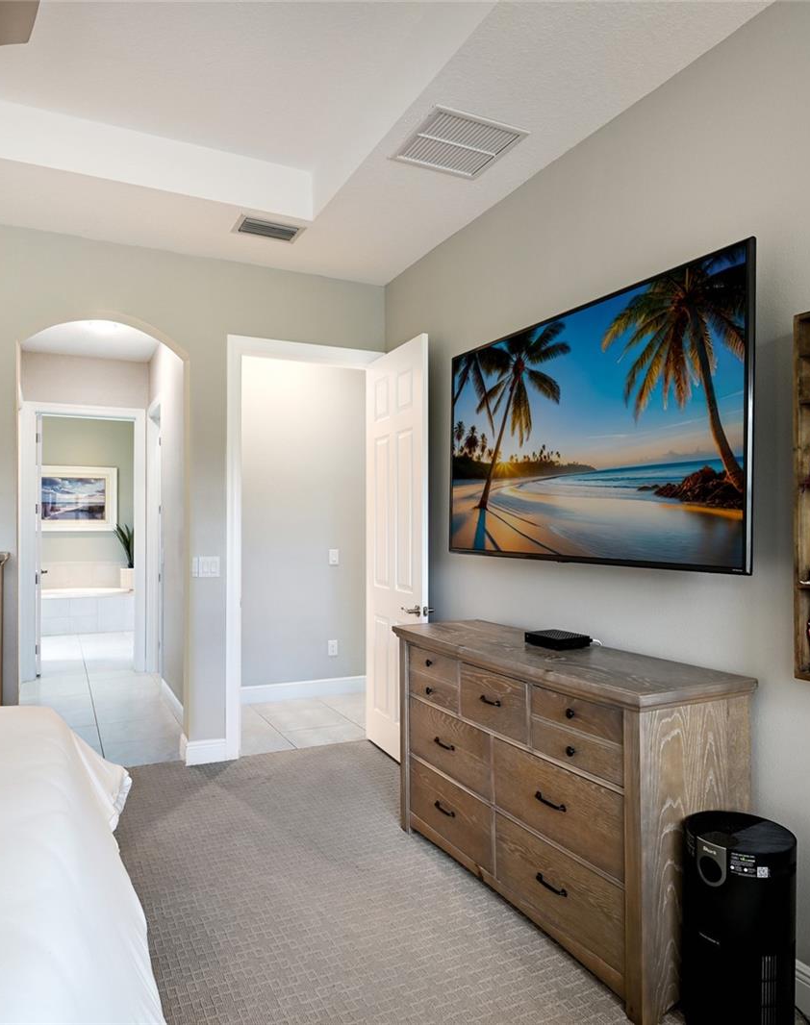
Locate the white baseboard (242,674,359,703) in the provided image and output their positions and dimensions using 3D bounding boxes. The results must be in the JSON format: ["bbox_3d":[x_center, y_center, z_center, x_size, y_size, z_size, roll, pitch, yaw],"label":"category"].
[{"bbox_3d":[-0.795,1.448,5.586,1.160,0.130,0.016,0,-1,-26],"label":"white baseboard"}]

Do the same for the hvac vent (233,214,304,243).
[{"bbox_3d":[-0.740,-1.528,3.717,0.349,0.020,0.242,0,-1,-26],"label":"hvac vent"}]

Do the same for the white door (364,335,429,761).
[{"bbox_3d":[-0.064,0.262,4.207,0.040,2.445,0.815,0,-1,-26],"label":"white door"}]

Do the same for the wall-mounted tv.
[{"bbox_3d":[0.668,-0.318,2.915,0.050,1.041,1.810,0,-1,-26],"label":"wall-mounted tv"}]

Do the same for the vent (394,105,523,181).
[{"bbox_3d":[0.218,-1.537,2.883,0.440,0.020,0.429,0,-1,-26],"label":"vent"}]

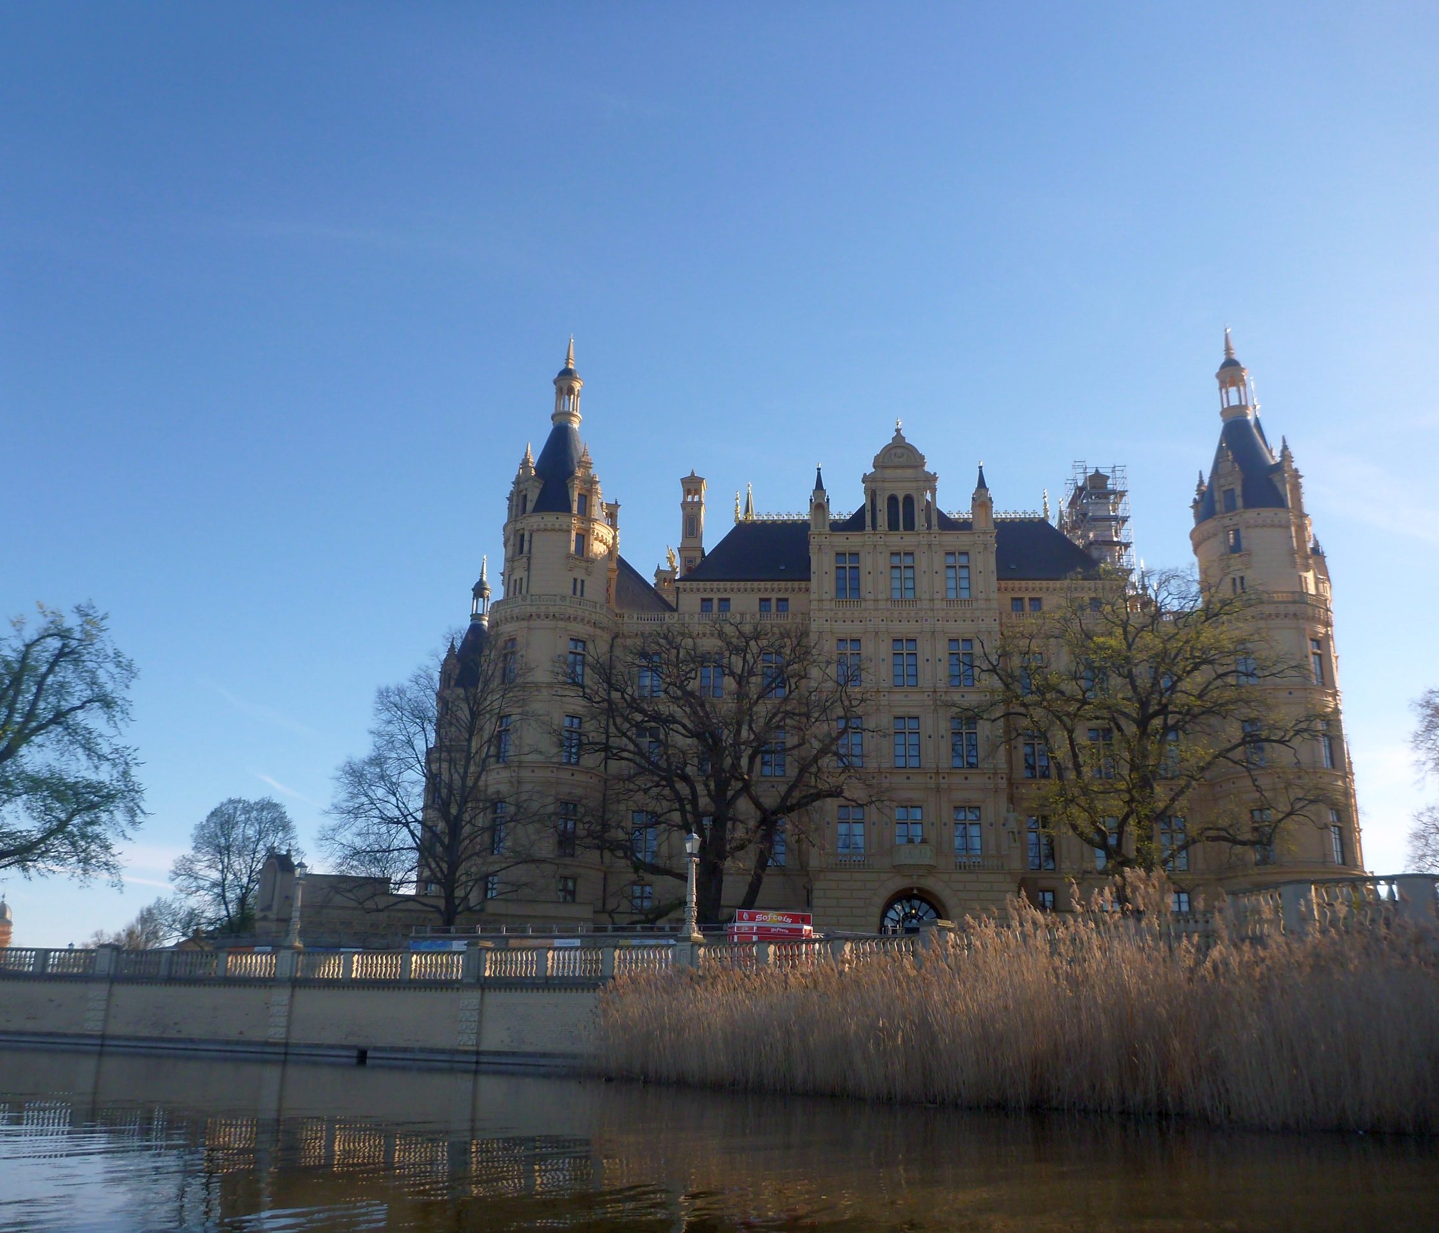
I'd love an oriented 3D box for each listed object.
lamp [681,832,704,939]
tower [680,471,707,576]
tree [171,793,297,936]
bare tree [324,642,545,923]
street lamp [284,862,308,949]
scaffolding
[{"bbox_3d":[-0.829,8.310,40.882,0.620,3.344,0.620,1,-17,0],"label":"lamp"},{"bbox_3d":[-1.844,-6.529,93.208,1.700,8.002,1.700,0,-17,3],"label":"tower"},{"bbox_3d":[-41.439,22.522,113.231,11.000,14.365,10.500,1,-17,0],"label":"tree"},{"bbox_3d":[-14.138,8.455,65.390,11.300,15.304,10.800,1,-17,0],"label":"bare tree"},{"bbox_3d":[-15.586,10.627,48.983,0.620,3.290,0.620,1,-17,0],"label":"street lamp"},{"bbox_3d":[26.123,-6.747,91.857,3.800,8.004,3.800,0,-17,3],"label":"scaffolding"}]

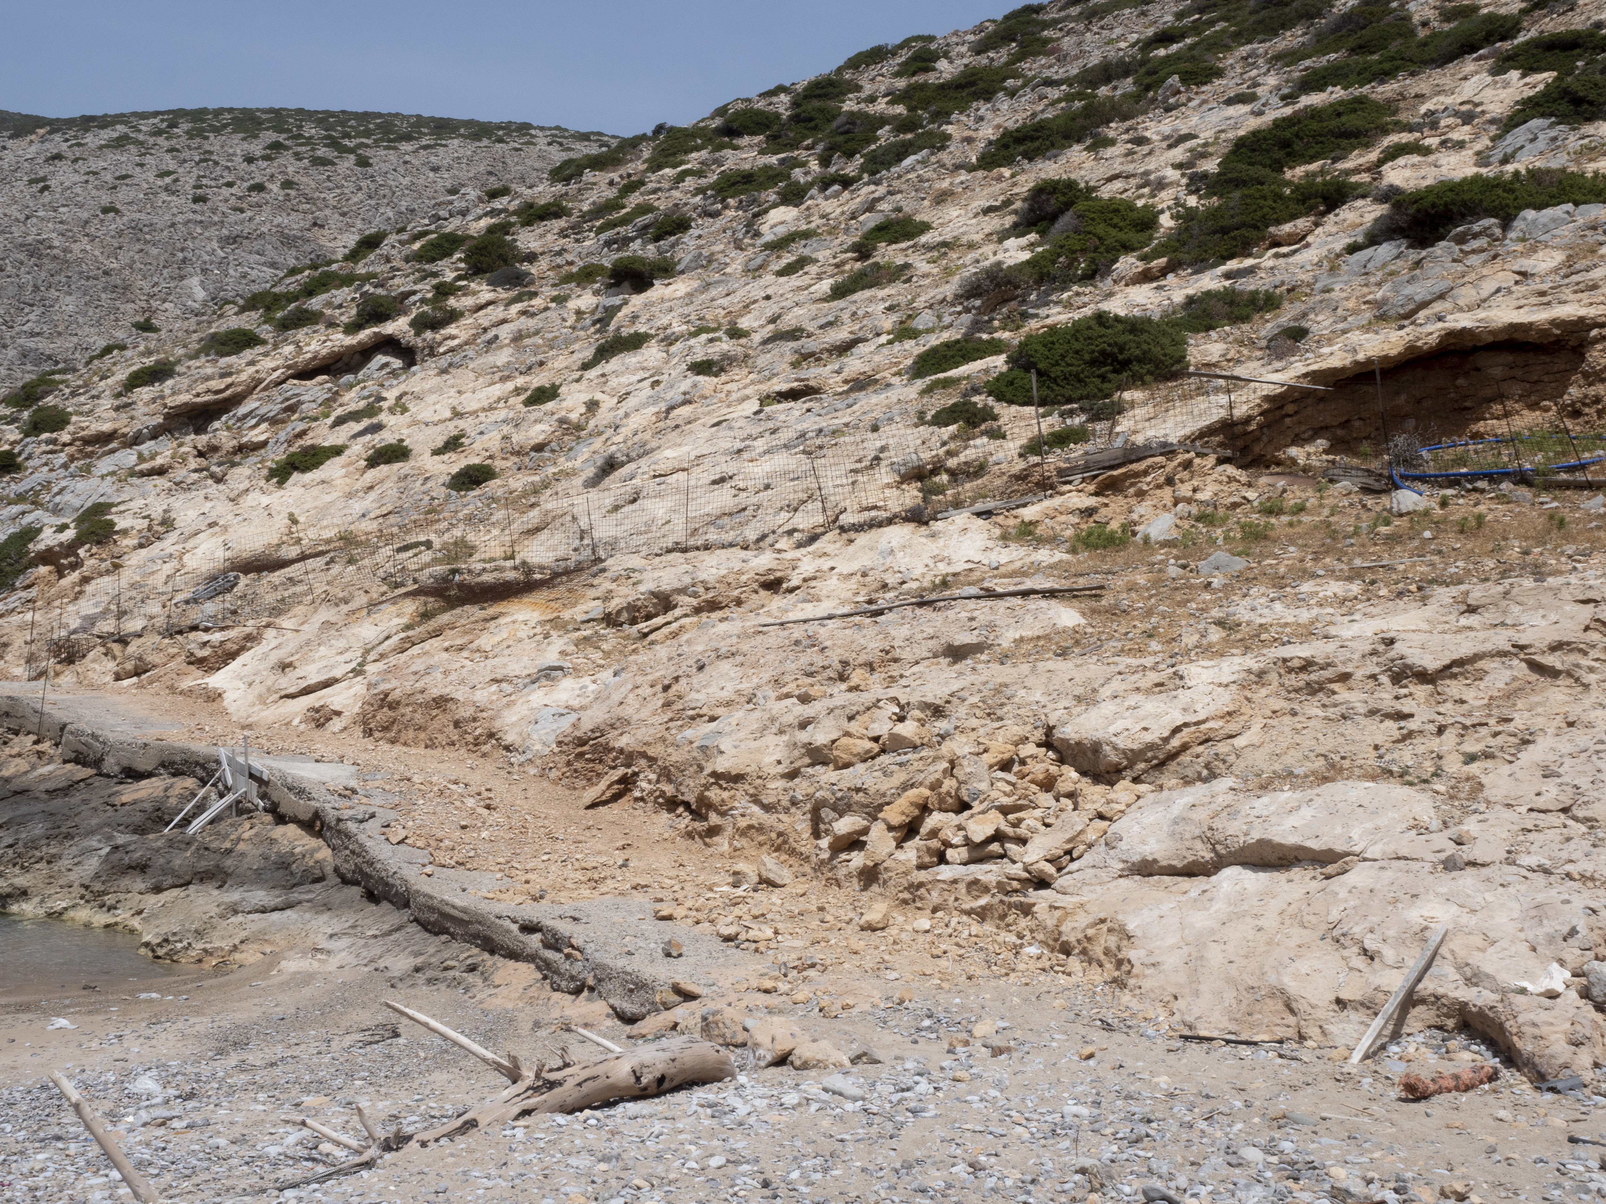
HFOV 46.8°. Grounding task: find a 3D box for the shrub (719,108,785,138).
[{"bbox_3d":[-1.533,-14.444,56.000,1.910,0.818,1.673,0,-1,0],"label":"shrub"}]

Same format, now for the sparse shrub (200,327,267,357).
[{"bbox_3d":[-15.943,-7.295,52.000,1.841,0.761,1.657,0,-2,0],"label":"sparse shrub"}]

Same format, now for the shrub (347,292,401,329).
[{"bbox_3d":[-10.375,-7.043,45.000,1.210,0.821,1.060,0,-1,0],"label":"shrub"}]

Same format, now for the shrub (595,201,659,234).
[{"bbox_3d":[-4.750,-10.361,50.000,1.700,0.800,1.300,0,-1,0],"label":"shrub"}]

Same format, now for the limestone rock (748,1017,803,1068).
[{"bbox_3d":[-0.108,1.756,7.400,0.210,0.190,0.190,0,-1,0],"label":"limestone rock"}]

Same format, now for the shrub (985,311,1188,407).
[{"bbox_3d":[3.438,-2.944,22.500,2.400,1.120,1.800,0,-1,0],"label":"shrub"}]

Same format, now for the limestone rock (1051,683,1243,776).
[{"bbox_3d":[2.204,0.817,11.900,1.200,0.500,0.850,0,-1,0],"label":"limestone rock"}]

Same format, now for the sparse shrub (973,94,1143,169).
[{"bbox_3d":[4.990,-9.139,36.000,3.200,1.300,1.900,0,-1,0],"label":"sparse shrub"}]

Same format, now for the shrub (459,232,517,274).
[{"bbox_3d":[-9.615,-10.713,57.000,1.720,1.217,1.548,0,-2,0],"label":"shrub"}]

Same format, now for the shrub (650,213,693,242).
[{"bbox_3d":[-4.098,-11.725,58.000,1.293,0.814,1.164,0,-2,0],"label":"shrub"}]

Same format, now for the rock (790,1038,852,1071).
[{"bbox_3d":[0.062,1.669,6.850,0.225,0.115,0.180,0,-1,0],"label":"rock"}]

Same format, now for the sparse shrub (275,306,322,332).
[{"bbox_3d":[-12.774,-7.181,47.000,1.140,0.601,0.999,0,-1,0],"label":"sparse shrub"}]

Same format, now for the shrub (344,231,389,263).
[{"bbox_3d":[-16.493,-13.417,70.000,1.700,1.150,1.500,0,-1,0],"label":"shrub"}]

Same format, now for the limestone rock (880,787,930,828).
[{"bbox_3d":[0.686,1.397,12.600,0.331,0.254,0.281,0,-2,0],"label":"limestone rock"}]

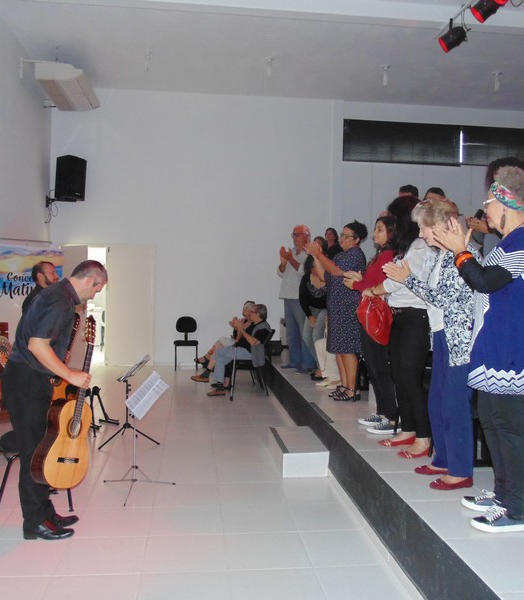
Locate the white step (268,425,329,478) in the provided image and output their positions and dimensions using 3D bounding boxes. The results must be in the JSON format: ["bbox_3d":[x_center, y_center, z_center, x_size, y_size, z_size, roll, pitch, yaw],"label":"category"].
[{"bbox_3d":[0.298,1.257,4.842,0.360,0.184,0.800,1,2,-7],"label":"white step"}]

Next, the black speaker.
[{"bbox_3d":[-3.190,-2.016,9.610,0.350,0.670,0.440,2,2,19],"label":"black speaker"}]

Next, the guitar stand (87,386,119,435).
[{"bbox_3d":[-1.560,1.063,5.641,0.350,0.430,0.380,2,2,16],"label":"guitar stand"}]

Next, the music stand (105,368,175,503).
[{"bbox_3d":[-0.845,0.919,3.954,0.480,0.790,0.500,1,1,-22],"label":"music stand"}]

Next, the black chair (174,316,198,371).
[{"bbox_3d":[-1.270,0.729,9.746,0.420,0.880,0.500,1,2,-7],"label":"black chair"}]

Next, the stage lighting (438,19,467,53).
[{"bbox_3d":[1.689,-2.350,5.124,0.230,0.250,0.170,-11,-1,10],"label":"stage lighting"}]

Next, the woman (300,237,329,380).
[{"bbox_3d":[0.625,0.114,6.807,0.480,1.640,0.340,2,2,30],"label":"woman"}]

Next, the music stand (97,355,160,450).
[{"bbox_3d":[-1.165,0.883,5.124,0.480,0.790,0.480,1,1,-2],"label":"music stand"}]

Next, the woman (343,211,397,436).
[{"bbox_3d":[0.854,0.168,4.380,0.440,1.610,0.470,1,2,-18],"label":"woman"}]

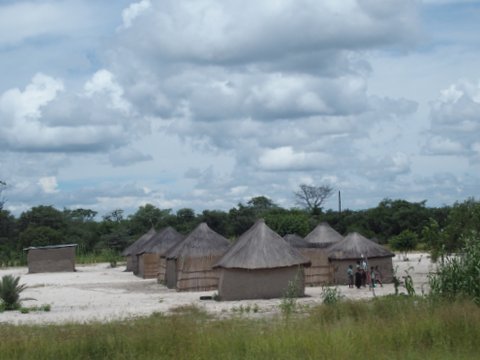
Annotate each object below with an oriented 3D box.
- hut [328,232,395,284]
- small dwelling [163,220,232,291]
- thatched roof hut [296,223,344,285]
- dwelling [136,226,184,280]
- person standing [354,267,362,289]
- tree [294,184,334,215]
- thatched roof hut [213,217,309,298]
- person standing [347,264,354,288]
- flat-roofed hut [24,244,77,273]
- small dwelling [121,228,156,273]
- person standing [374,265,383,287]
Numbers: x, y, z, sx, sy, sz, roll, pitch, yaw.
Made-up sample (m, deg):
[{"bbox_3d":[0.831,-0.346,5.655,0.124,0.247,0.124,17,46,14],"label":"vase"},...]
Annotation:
[{"bbox_3d":[7.473,4.822,65.383,4.100,3.200,4.100,-2,-3,6],"label":"hut"},{"bbox_3d":[-2.295,4.750,66.106,5.100,4.100,5.100,-2,-3,-2],"label":"small dwelling"},{"bbox_3d":[5.312,4.662,67.601,3.800,3.900,3.800,-2,-3,4],"label":"thatched roof hut"},{"bbox_3d":[-5.826,5.883,86.107,5.300,4.150,5.300,-2,-3,-4],"label":"dwelling"},{"bbox_3d":[6.777,5.397,60.040,0.500,1.550,0.380,-2,-3,6],"label":"person standing"},{"bbox_3d":[8.706,5.012,122.222,4.700,8.600,4.500,-2,-3,4],"label":"tree"},{"bbox_3d":[1.166,4.086,55.606,4.950,4.100,4.950,-2,-3,1],"label":"thatched roof hut"},{"bbox_3d":[6.269,5.549,60.033,0.420,1.280,0.330,-2,-3,6],"label":"person standing"},{"bbox_3d":[-19.264,8.190,108.071,5.200,2.750,3.800,-1,-3,-10],"label":"flat-roofed hut"},{"bbox_3d":[-8.807,6.918,104.107,5.500,4.150,5.500,-2,-3,-5],"label":"small dwelling"},{"bbox_3d":[7.864,5.524,60.031,0.420,1.220,0.330,-2,-3,7],"label":"person standing"}]

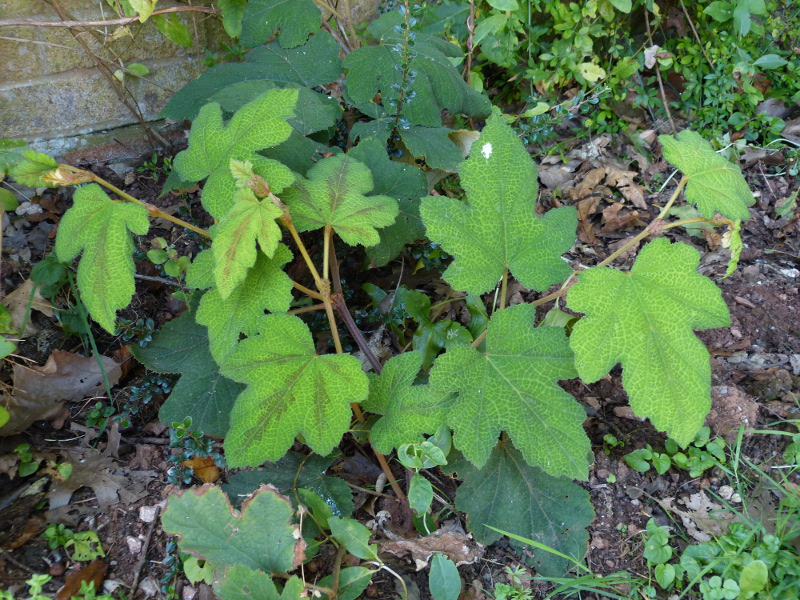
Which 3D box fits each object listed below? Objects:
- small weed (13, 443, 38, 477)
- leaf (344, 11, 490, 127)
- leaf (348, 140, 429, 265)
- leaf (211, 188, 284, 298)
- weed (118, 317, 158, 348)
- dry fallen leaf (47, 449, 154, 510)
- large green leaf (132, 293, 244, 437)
[{"bbox_3d":[-0.311,0.134,0.731,0.021,0.020,0.022,0,38,0],"label":"small weed"},{"bbox_3d":[0.012,-0.280,1.120,0.160,0.061,0.196,-36,73,-12],"label":"leaf"},{"bbox_3d":[-0.011,-0.098,0.870,0.087,0.040,0.135,0,76,0],"label":"leaf"},{"bbox_3d":[-0.117,-0.041,0.655,0.051,0.085,0.030,19,0,0],"label":"leaf"},{"bbox_3d":[-0.246,0.031,0.826,0.038,0.024,0.034,0,30,0],"label":"weed"},{"bbox_3d":[-0.251,0.151,0.735,0.090,0.018,0.060,0,37,0],"label":"dry fallen leaf"},{"bbox_3d":[-0.175,0.058,0.785,0.132,0.030,0.127,14,63,5],"label":"large green leaf"}]

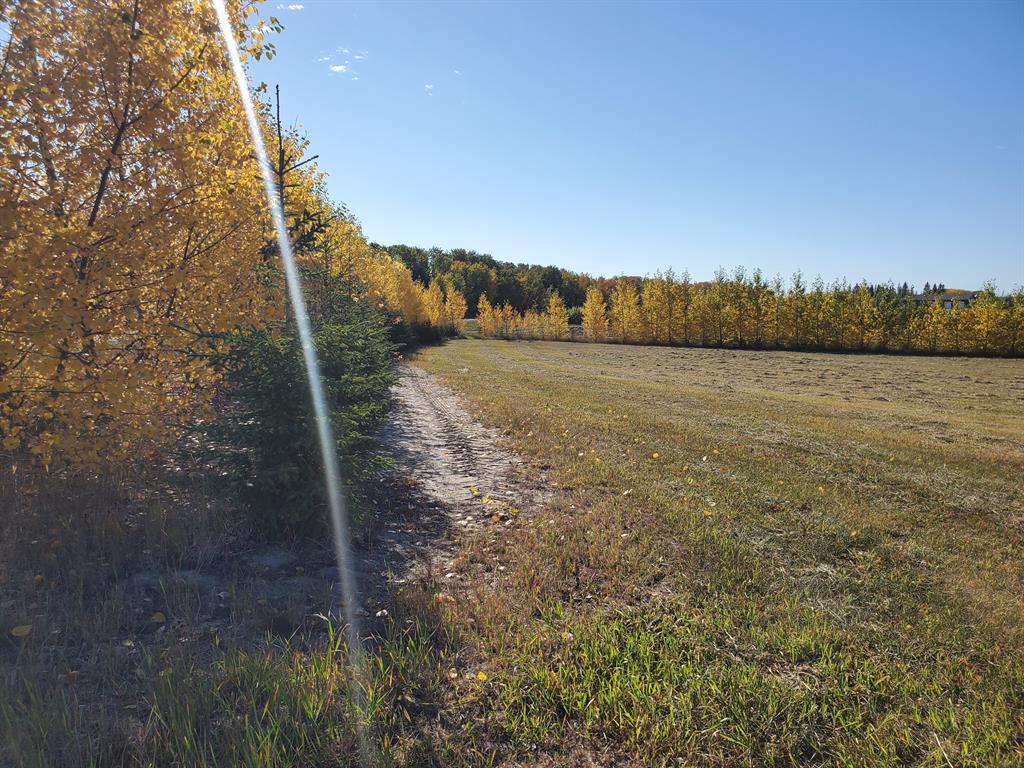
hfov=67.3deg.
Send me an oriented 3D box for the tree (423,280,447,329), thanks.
[{"bbox_3d":[-4.333,-4.361,43.000,1.450,2.900,1.500,0,5,0],"label":"tree"}]

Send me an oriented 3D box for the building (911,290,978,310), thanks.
[{"bbox_3d":[84.352,-15.895,150.000,13.500,4.800,9.000,1,5,14],"label":"building"}]

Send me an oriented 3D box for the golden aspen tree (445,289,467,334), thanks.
[{"bbox_3d":[-3.464,-4.494,48.000,1.550,3.000,1.550,0,5,0],"label":"golden aspen tree"}]

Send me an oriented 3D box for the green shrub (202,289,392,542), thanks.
[{"bbox_3d":[-1.590,0.204,5.700,1.450,1.900,1.400,0,5,0],"label":"green shrub"}]

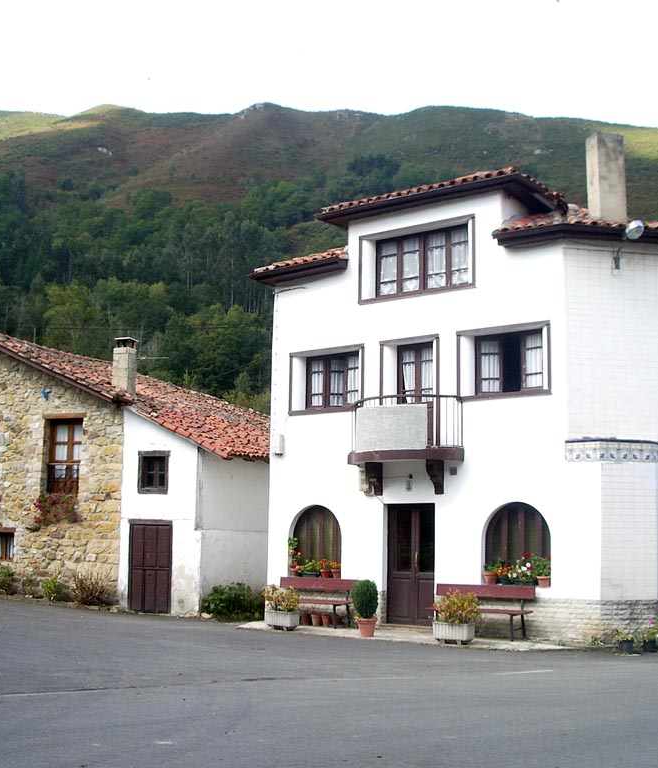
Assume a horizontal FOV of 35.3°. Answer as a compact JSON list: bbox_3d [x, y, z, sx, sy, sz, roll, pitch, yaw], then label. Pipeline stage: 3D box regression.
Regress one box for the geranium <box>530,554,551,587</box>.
[{"bbox_3d":[3.376,2.981,16.490,0.340,0.520,0.320,-6,-10,38],"label":"geranium"}]

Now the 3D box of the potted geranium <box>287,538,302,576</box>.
[{"bbox_3d":[-0.658,3.302,19.738,0.260,0.800,0.260,1,-8,0],"label":"potted geranium"}]

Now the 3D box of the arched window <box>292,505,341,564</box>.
[{"bbox_3d":[-0.193,2.945,19.521,1.270,1.320,0.170,-6,-10,38],"label":"arched window"}]

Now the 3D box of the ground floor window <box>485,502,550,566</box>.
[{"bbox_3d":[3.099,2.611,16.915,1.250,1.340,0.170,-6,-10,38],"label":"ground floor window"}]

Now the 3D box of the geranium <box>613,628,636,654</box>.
[{"bbox_3d":[4.387,3.815,15.371,0.326,0.337,0.326,-5,-10,39],"label":"geranium"}]

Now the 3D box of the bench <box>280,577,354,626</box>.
[{"bbox_3d":[-0.309,3.983,18.884,1.830,0.810,0.580,-6,-10,38],"label":"bench"}]

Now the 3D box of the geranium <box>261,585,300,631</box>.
[{"bbox_3d":[-0.884,3.952,18.421,0.620,0.790,0.400,-6,-10,38],"label":"geranium"}]

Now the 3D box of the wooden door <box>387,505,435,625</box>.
[{"bbox_3d":[1.513,3.226,18.547,1.054,2.125,0.085,-5,-10,39],"label":"wooden door"}]

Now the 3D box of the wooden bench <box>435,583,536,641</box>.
[{"bbox_3d":[2.450,3.708,17.016,1.887,0.799,0.544,-5,-10,39],"label":"wooden bench"}]

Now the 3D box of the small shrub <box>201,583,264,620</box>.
[{"bbox_3d":[-1.914,4.349,20.750,1.050,0.740,0.800,-6,-10,38],"label":"small shrub"}]

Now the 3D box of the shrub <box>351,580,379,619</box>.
[{"bbox_3d":[0.592,3.532,17.029,0.425,0.628,0.425,1,-8,0],"label":"shrub"}]

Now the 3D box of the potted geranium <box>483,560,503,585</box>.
[{"bbox_3d":[2.703,3.106,17.015,0.310,0.400,0.300,1,-8,0],"label":"potted geranium"}]

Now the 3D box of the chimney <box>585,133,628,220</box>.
[{"bbox_3d":[4.784,-3.501,17.915,0.493,1.547,0.391,3,-8,-15],"label":"chimney"}]

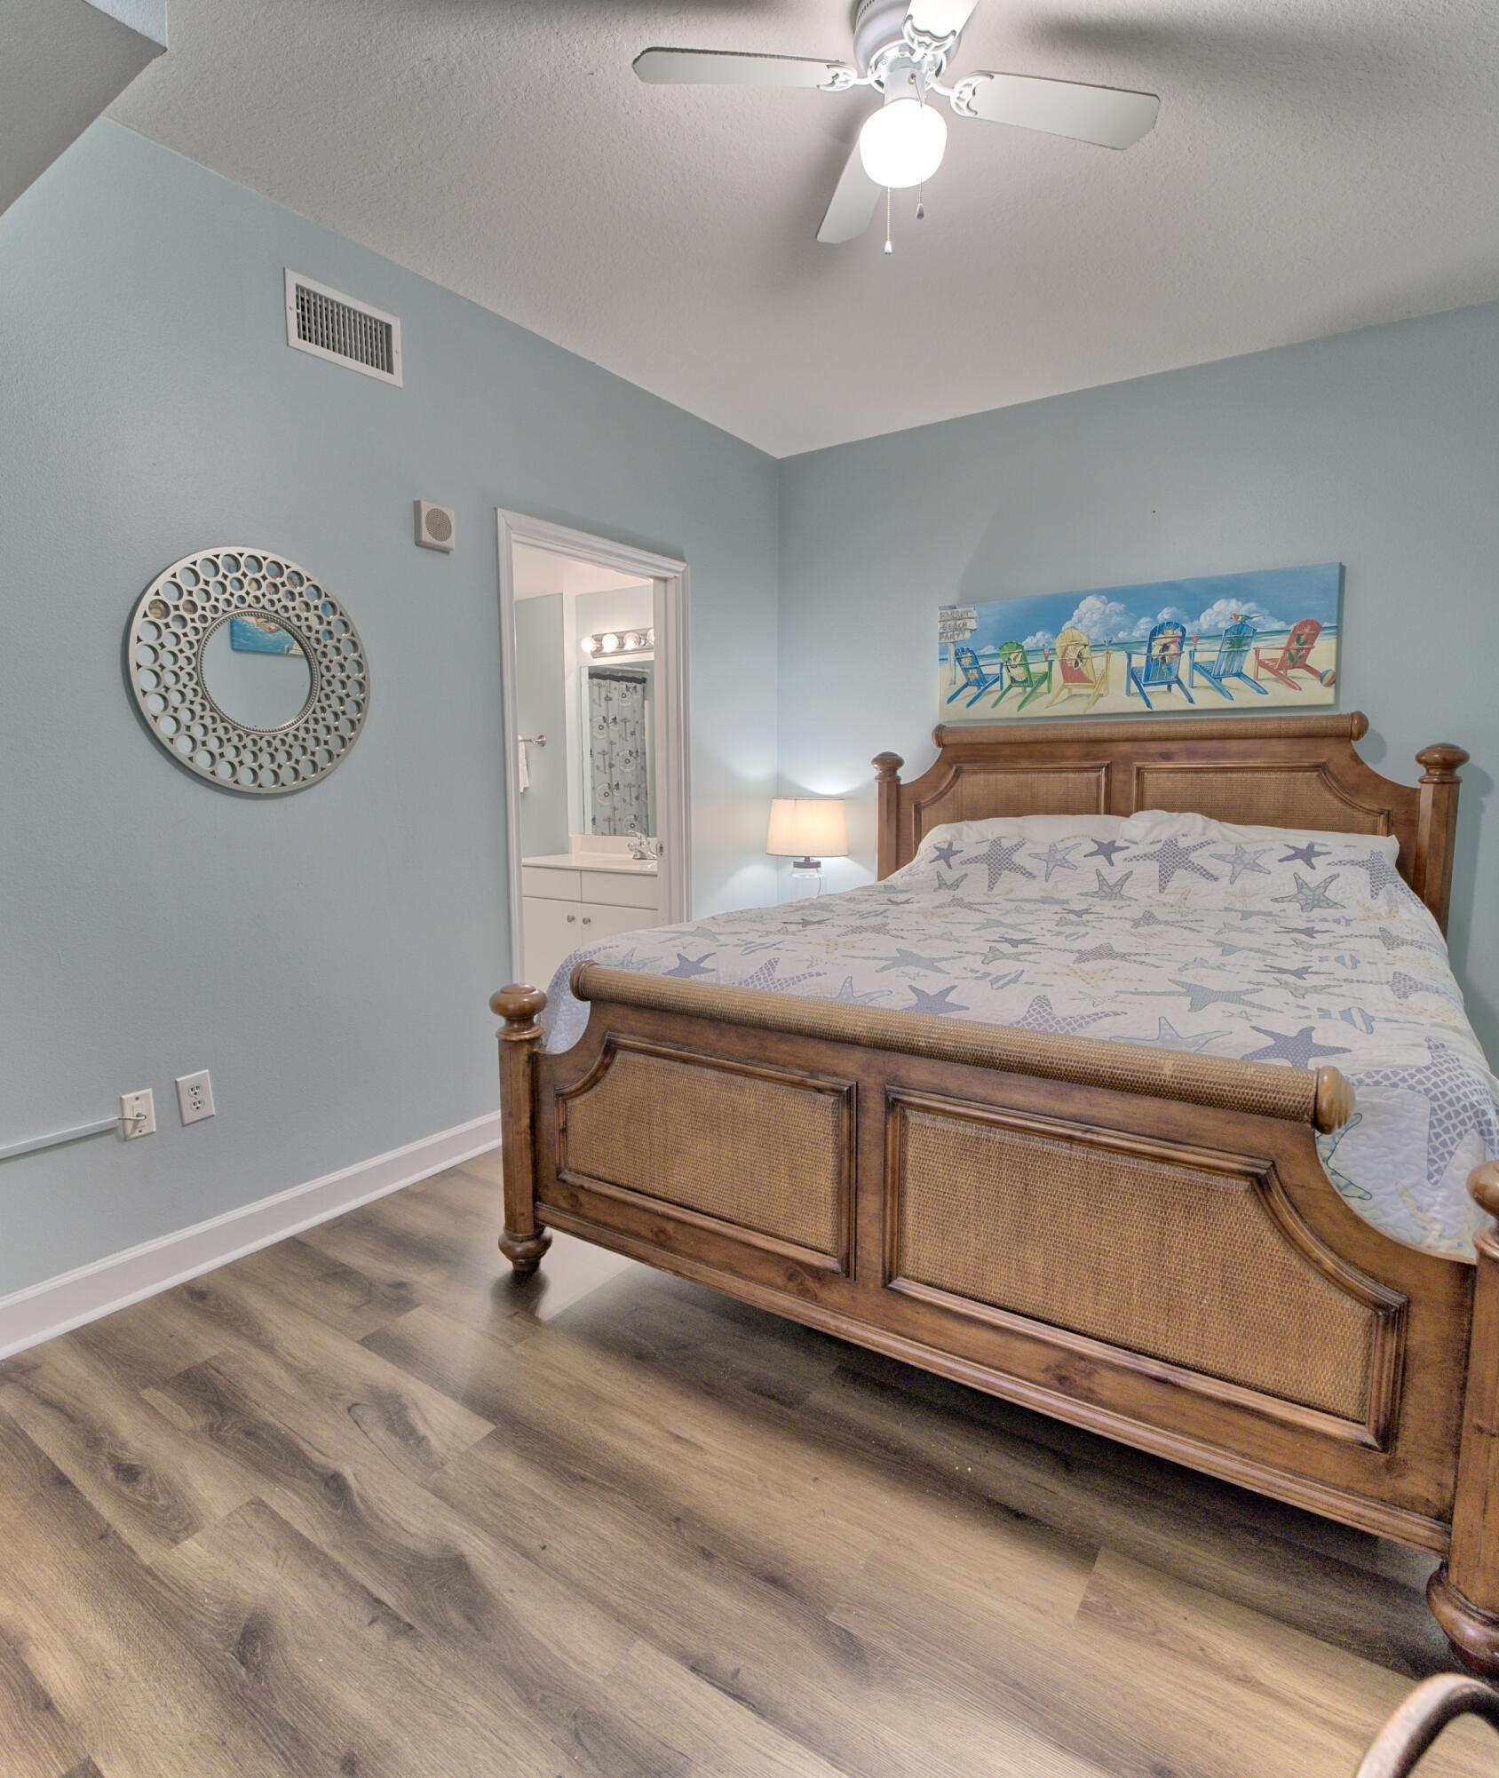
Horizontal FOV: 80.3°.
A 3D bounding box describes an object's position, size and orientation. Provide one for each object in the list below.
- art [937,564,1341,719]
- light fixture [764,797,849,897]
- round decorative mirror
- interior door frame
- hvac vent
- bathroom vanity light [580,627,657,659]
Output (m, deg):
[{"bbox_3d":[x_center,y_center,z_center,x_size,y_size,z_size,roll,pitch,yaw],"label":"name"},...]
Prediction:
[{"bbox_3d":[1.446,-0.927,3.479,1.450,0.473,0.042,5,9,33],"label":"art"},{"bbox_3d":[0.269,-0.157,4.072,0.360,0.520,0.360,0,8,0],"label":"light fixture"},{"bbox_3d":[-1.277,-0.562,2.329,0.035,0.620,0.620,5,9,35],"label":"round decorative mirror"},{"bbox_3d":[-0.578,-0.243,3.486,0.140,2.150,0.970,5,9,35],"label":"interior door frame"},{"bbox_3d":[-1.107,-1.546,2.463,0.025,0.190,0.335,5,9,35],"label":"hvac vent"},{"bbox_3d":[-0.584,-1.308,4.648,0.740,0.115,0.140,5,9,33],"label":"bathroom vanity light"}]

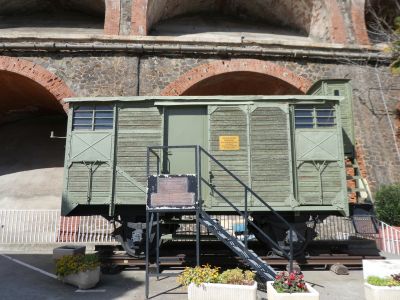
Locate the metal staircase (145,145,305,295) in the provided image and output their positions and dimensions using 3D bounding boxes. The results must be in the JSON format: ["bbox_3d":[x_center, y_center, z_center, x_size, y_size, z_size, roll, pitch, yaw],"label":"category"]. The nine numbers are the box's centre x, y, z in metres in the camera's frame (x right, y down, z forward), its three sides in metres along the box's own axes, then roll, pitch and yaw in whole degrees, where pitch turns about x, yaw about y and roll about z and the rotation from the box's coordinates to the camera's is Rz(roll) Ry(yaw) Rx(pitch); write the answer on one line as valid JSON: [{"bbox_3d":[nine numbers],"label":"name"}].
[{"bbox_3d":[0.417,1.181,4.867,2.560,2.380,0.900,-1,-8,1],"label":"metal staircase"}]

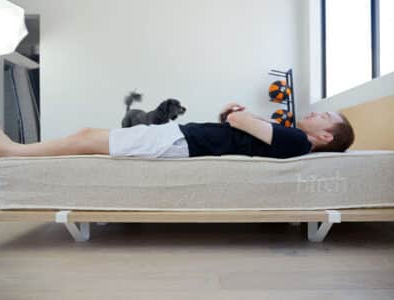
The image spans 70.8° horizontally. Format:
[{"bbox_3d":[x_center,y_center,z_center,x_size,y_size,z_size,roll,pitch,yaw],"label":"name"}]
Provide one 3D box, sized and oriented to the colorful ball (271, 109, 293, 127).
[{"bbox_3d":[0.896,-0.309,2.900,0.230,0.230,0.230,0,0,0],"label":"colorful ball"}]

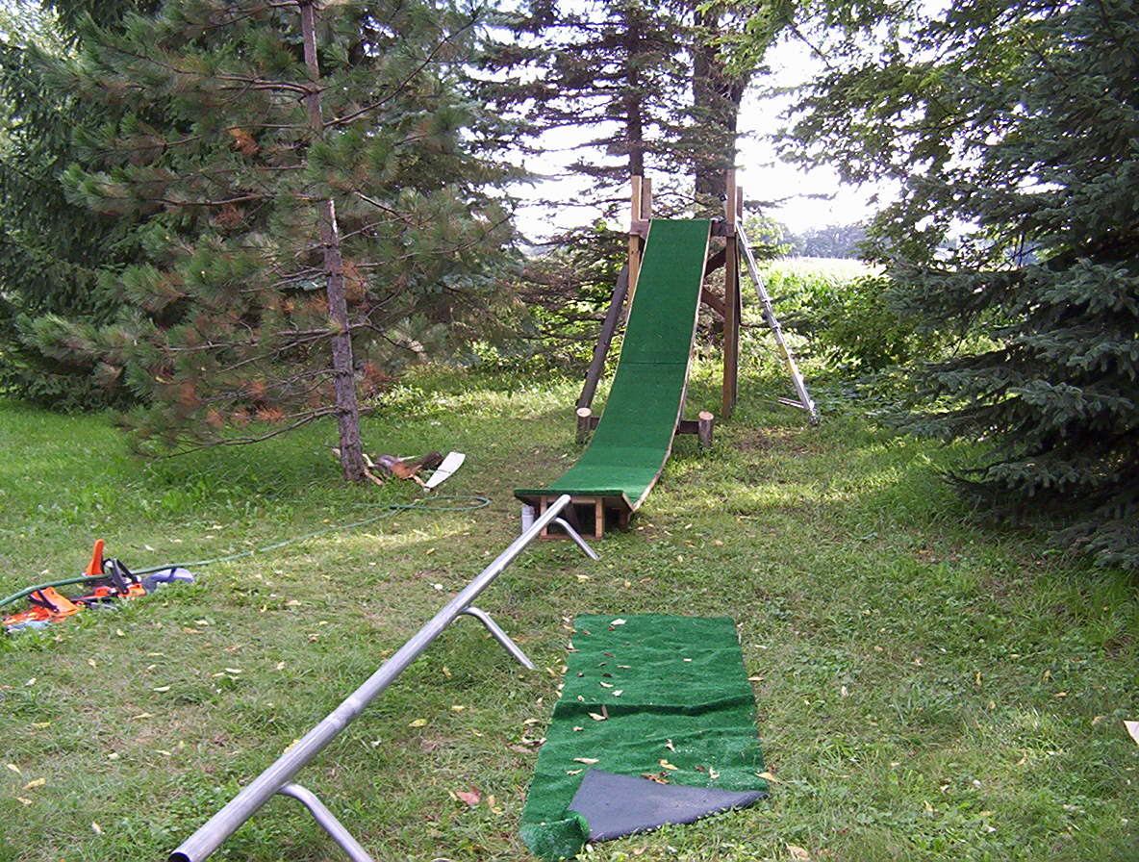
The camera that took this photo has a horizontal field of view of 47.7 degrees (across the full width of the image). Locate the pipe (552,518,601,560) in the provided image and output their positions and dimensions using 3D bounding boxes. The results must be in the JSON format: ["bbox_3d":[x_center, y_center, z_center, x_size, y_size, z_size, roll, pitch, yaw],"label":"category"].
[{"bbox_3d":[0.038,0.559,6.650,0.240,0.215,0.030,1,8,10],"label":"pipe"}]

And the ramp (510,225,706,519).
[{"bbox_3d":[0.568,-0.816,10.188,0.625,1.887,6.440,1,8,10],"label":"ramp"}]

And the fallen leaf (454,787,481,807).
[{"bbox_3d":[-0.270,0.969,3.419,0.070,0.020,0.070,1,8,10],"label":"fallen leaf"}]

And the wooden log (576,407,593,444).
[{"bbox_3d":[0.118,-0.029,10.560,0.115,0.255,0.115,1,8,10],"label":"wooden log"}]

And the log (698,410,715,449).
[{"bbox_3d":[1.103,0.000,10.380,0.115,0.265,0.115,1,8,10],"label":"log"}]

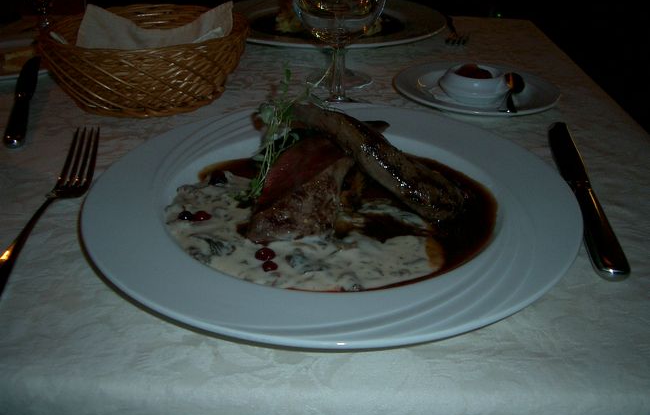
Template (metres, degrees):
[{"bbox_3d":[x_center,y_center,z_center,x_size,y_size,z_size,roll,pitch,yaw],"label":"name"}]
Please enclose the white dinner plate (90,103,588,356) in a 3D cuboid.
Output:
[{"bbox_3d":[0.004,-0.001,0.425,0.304,0.027,0.304,0,29,0],"label":"white dinner plate"}]

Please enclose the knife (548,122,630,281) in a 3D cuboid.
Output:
[{"bbox_3d":[0.183,-0.017,0.471,0.021,0.011,0.234,5,29,8],"label":"knife"}]

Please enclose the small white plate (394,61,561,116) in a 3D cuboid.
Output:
[{"bbox_3d":[0.144,-0.108,0.625,0.155,0.020,0.155,0,29,0],"label":"small white plate"}]

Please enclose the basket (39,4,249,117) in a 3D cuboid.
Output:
[{"bbox_3d":[-0.166,-0.139,0.622,0.194,0.073,0.184,1,29,0],"label":"basket"}]

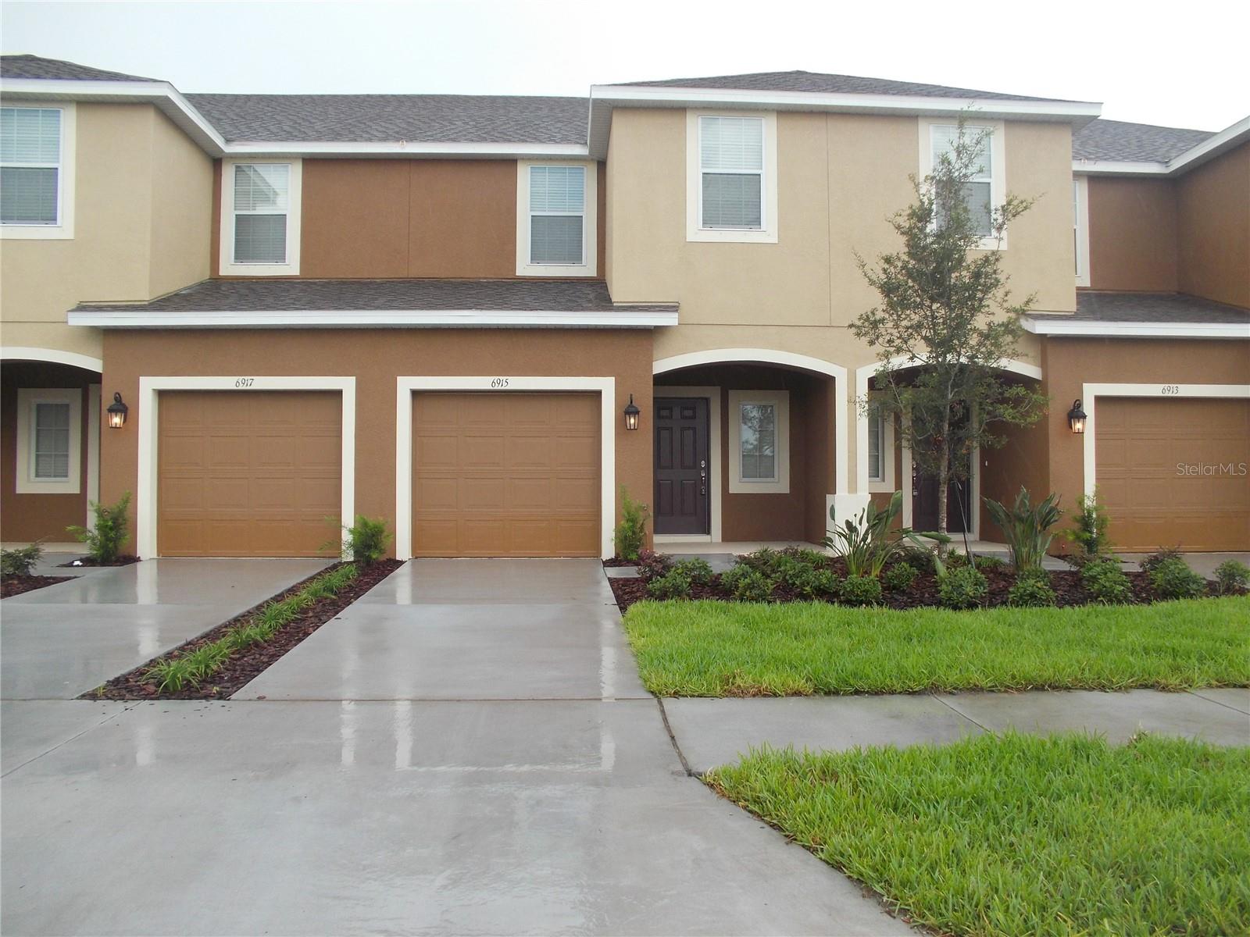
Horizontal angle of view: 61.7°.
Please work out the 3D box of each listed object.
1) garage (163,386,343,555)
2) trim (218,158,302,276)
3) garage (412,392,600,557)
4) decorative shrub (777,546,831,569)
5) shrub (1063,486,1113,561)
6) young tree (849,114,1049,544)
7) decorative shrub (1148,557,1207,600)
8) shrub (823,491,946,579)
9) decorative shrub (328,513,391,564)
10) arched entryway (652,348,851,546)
[{"bbox_3d":[-4.740,0.074,13.272,2.380,2.120,0.100,0,-2,-3],"label":"garage"},{"bbox_3d":[-5.311,-3.668,15.246,1.180,1.680,0.100,0,-2,-3],"label":"trim"},{"bbox_3d":[-1.530,0.070,13.444,2.434,2.138,0.200,0,-1,-3],"label":"garage"},{"bbox_3d":[2.047,1.040,11.993,0.576,0.279,0.500,0,-1,-3],"label":"decorative shrub"},{"bbox_3d":[5.892,0.702,13.315,0.570,0.920,0.530,0,-2,-3],"label":"shrub"},{"bbox_3d":[3.915,-1.519,12.553,2.298,5.380,2.100,0,-1,-3],"label":"young tree"},{"bbox_3d":[5.423,1.078,10.274,0.530,0.430,0.500,0,-2,-3],"label":"decorative shrub"},{"bbox_3d":[2.920,0.723,11.670,1.358,0.935,1.000,0,-1,-3],"label":"shrub"},{"bbox_3d":[-3.253,0.858,12.778,0.740,0.570,0.620,0,-2,-3],"label":"decorative shrub"},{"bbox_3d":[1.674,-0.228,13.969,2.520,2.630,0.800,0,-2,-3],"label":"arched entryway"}]

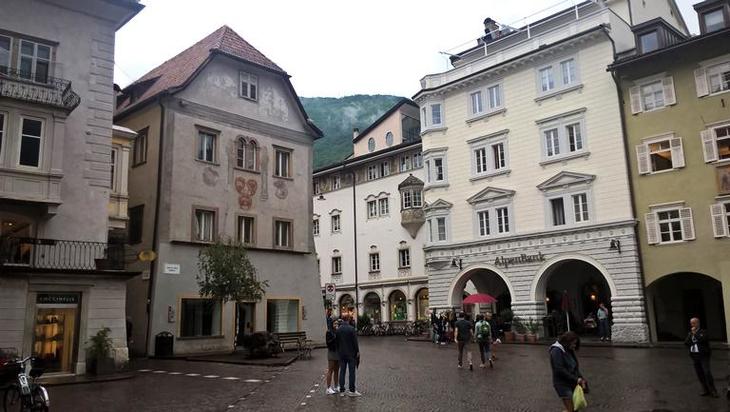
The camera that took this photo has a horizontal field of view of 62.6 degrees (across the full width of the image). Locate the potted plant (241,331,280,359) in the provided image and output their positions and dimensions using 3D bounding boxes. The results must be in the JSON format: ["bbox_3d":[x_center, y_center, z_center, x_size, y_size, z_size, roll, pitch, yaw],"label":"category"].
[{"bbox_3d":[-3.794,5.012,22.014,1.200,1.020,1.350,-11,-14,41],"label":"potted plant"}]

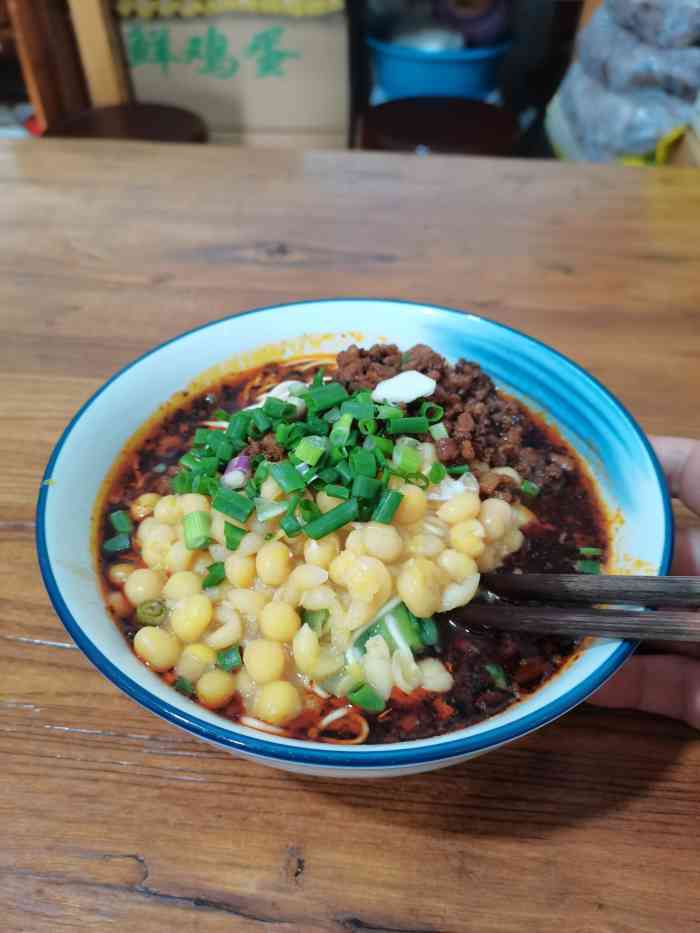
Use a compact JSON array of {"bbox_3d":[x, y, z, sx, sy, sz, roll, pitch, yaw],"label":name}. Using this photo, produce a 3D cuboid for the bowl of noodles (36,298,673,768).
[{"bbox_3d":[0.002,0.023,0.233,0.180,0.071,0.180,0,45,0],"label":"bowl of noodles"}]

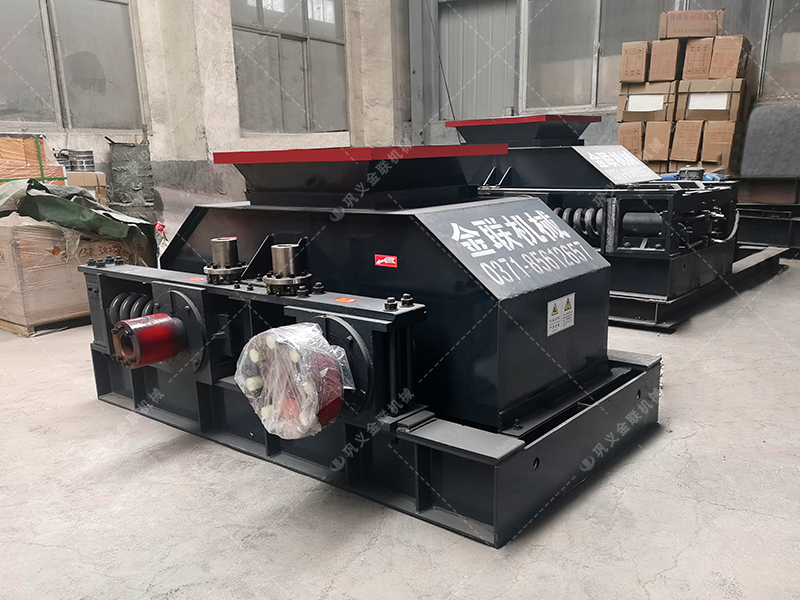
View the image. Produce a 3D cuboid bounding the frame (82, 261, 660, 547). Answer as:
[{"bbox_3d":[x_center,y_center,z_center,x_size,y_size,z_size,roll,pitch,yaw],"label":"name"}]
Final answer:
[{"bbox_3d":[-0.270,0.169,3.269,2.720,0.790,1.500,9,17,38],"label":"frame"}]

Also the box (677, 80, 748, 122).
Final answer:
[{"bbox_3d":[3.542,-2.261,6.832,0.615,0.445,0.285,7,15,32],"label":"box"}]

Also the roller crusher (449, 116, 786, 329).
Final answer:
[{"bbox_3d":[1.715,-0.945,5.741,2.950,1.428,2.891,10,18,40],"label":"roller crusher"}]

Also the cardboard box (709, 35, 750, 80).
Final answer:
[{"bbox_3d":[3.499,-2.549,6.390,0.248,0.410,0.500,8,16,33],"label":"cardboard box"}]

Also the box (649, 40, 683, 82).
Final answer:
[{"bbox_3d":[3.189,-2.801,7.133,0.285,0.445,0.615,7,15,32],"label":"box"}]

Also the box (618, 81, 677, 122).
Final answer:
[{"bbox_3d":[2.984,-2.357,7.177,0.615,0.445,0.285,7,15,32],"label":"box"}]

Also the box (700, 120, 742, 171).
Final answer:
[{"bbox_3d":[3.517,-1.730,6.589,0.272,0.411,0.500,8,16,33],"label":"box"}]

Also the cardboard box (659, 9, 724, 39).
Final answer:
[{"bbox_3d":[3.161,-2.932,6.461,0.580,0.257,0.400,6,15,27],"label":"cardboard box"}]

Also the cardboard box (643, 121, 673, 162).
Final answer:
[{"bbox_3d":[3.203,-1.932,7.339,0.285,0.445,0.615,7,15,32],"label":"cardboard box"}]

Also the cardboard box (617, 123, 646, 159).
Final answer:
[{"bbox_3d":[2.758,-1.842,7.082,0.262,0.432,0.500,8,16,33],"label":"cardboard box"}]

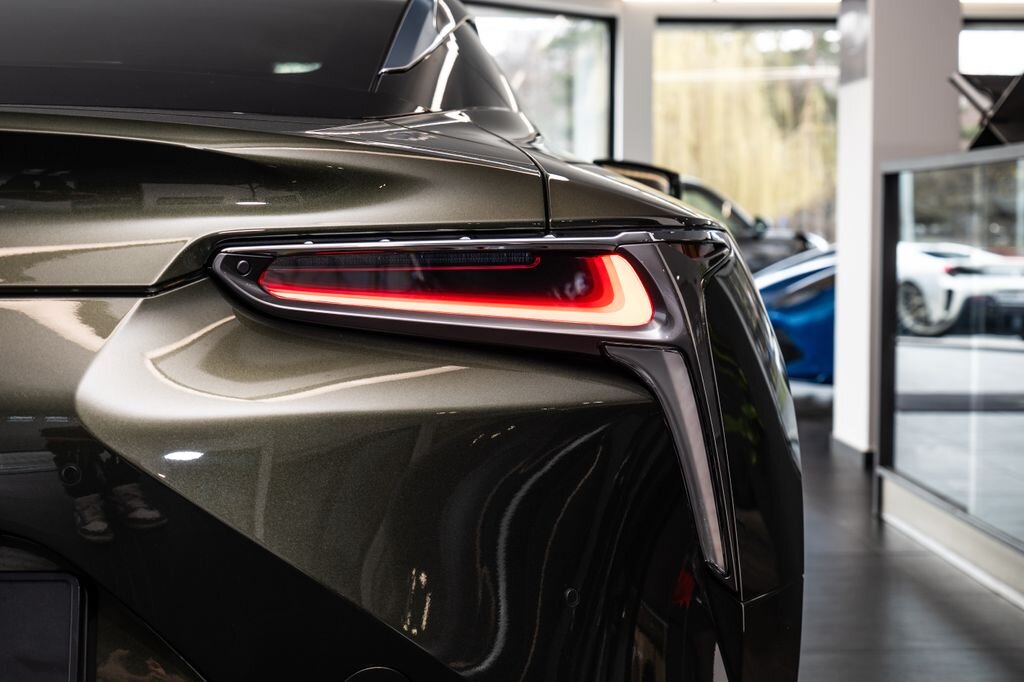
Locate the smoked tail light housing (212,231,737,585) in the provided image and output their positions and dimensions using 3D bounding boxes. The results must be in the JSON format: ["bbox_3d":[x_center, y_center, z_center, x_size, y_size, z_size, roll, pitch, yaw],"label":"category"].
[{"bbox_3d":[-0.014,0.071,1.546,0.495,0.335,0.210,-1,3,-10],"label":"smoked tail light housing"}]

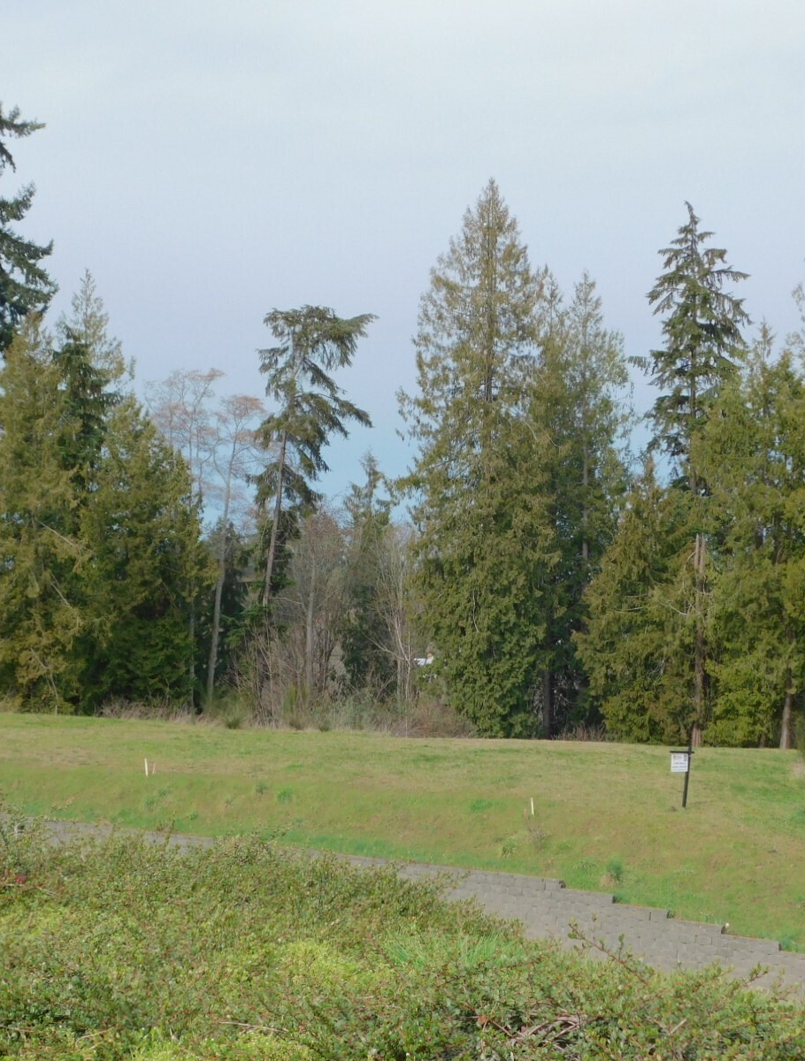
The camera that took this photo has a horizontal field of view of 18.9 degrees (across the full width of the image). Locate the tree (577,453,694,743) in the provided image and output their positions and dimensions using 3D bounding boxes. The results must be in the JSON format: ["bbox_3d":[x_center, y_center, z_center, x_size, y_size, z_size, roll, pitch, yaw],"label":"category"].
[{"bbox_3d":[8.786,2.663,91.500,4.450,10.820,4.400,0,-1,0],"label":"tree"}]

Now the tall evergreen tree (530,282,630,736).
[{"bbox_3d":[7.011,-1.045,95.000,3.960,18.070,4.100,0,-1,0],"label":"tall evergreen tree"}]

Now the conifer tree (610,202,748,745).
[{"bbox_3d":[11.115,-2.267,97.000,5.560,21.830,5.500,0,-1,0],"label":"conifer tree"}]

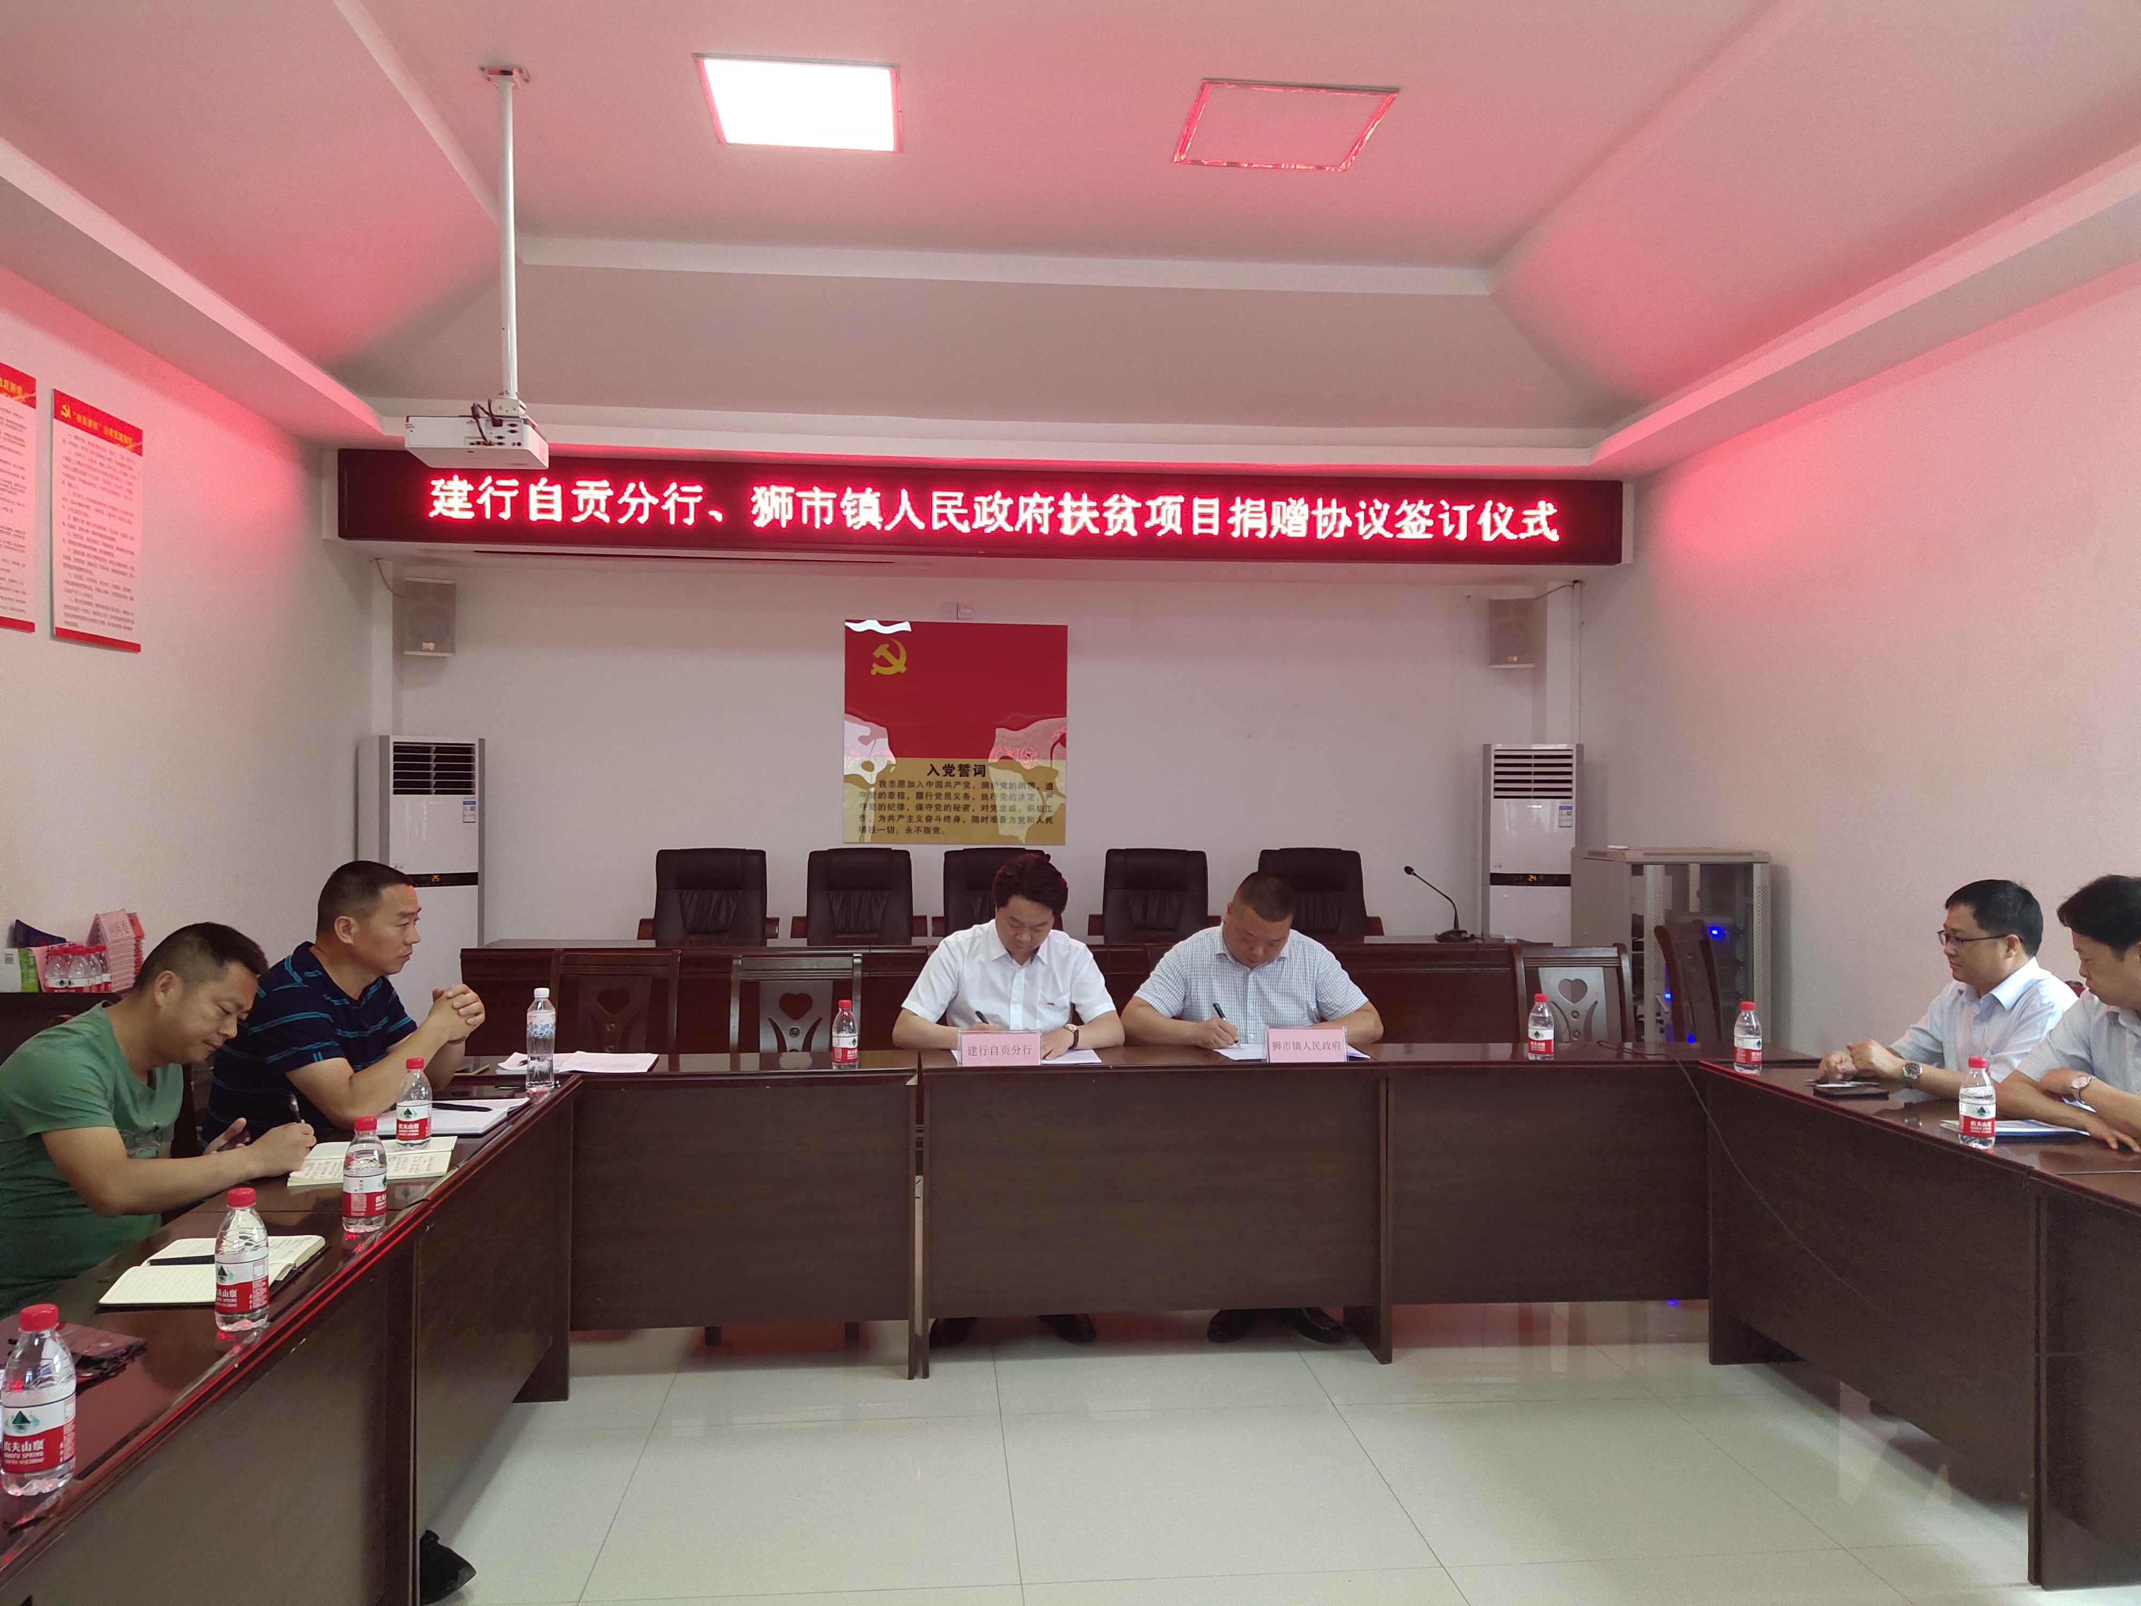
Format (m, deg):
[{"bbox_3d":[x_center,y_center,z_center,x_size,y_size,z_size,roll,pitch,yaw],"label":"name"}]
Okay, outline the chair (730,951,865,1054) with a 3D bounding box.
[{"bbox_3d":[-0.783,0.948,4.338,0.430,0.985,0.530,0,0,-5],"label":"chair"}]

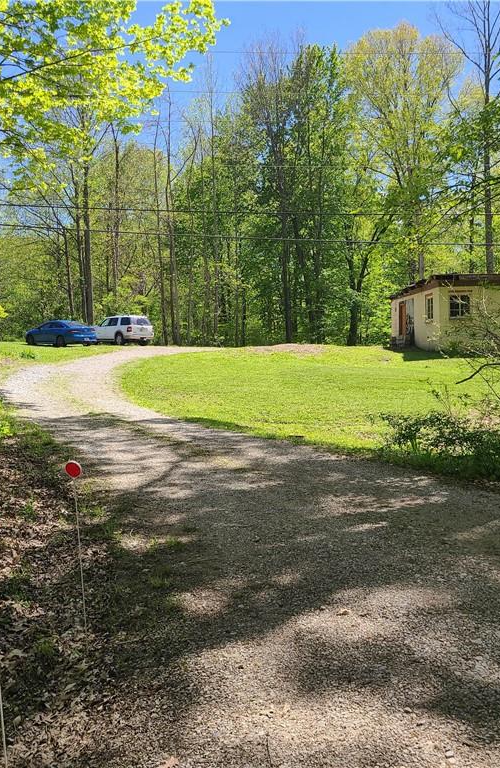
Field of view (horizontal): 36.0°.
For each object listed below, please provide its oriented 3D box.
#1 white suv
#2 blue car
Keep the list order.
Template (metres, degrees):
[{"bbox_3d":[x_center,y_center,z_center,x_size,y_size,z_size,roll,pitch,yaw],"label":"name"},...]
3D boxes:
[{"bbox_3d":[-8.014,-3.244,47.800,1.900,1.830,4.910,-4,5,-39],"label":"white suv"},{"bbox_3d":[-10.829,-2.872,44.000,4.870,1.480,1.870,2,5,39],"label":"blue car"}]

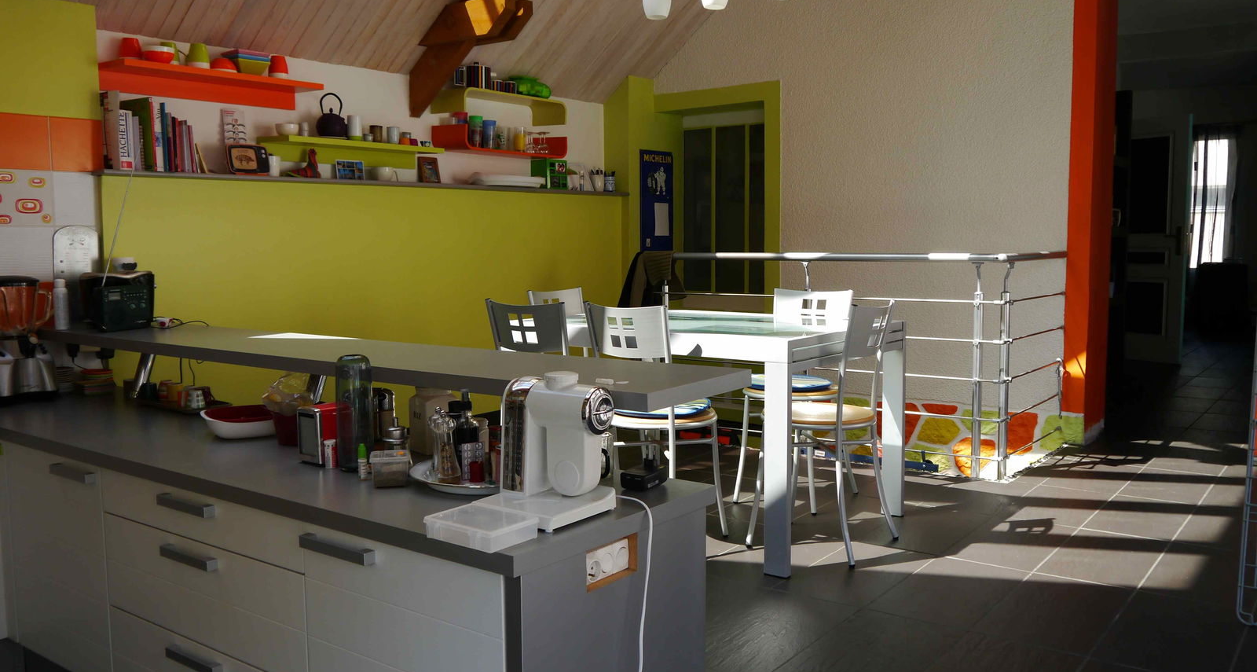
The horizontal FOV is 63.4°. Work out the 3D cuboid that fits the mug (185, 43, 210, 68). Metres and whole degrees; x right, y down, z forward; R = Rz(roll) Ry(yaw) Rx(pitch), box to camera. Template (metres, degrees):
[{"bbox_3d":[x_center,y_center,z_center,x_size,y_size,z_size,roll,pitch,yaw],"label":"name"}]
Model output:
[{"bbox_3d":[-1.750,-1.133,4.135,0.108,0.110,0.092,4,7,37],"label":"mug"}]

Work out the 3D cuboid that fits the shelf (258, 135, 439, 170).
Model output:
[{"bbox_3d":[-1.309,-0.882,4.908,0.245,0.090,0.884,3,7,40],"label":"shelf"}]

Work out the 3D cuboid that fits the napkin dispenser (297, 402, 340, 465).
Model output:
[{"bbox_3d":[-0.755,0.245,2.547,0.098,0.135,0.094,4,7,39],"label":"napkin dispenser"}]

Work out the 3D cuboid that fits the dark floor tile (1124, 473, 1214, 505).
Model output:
[{"bbox_3d":[2.336,0.650,4.386,0.297,0.012,0.608,3,6,37],"label":"dark floor tile"}]

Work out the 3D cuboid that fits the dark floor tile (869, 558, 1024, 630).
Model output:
[{"bbox_3d":[0.989,0.779,3.101,0.297,0.012,0.608,3,6,37],"label":"dark floor tile"}]

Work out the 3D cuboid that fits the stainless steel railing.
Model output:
[{"bbox_3d":[1.227,0.061,5.414,1.881,1.011,1.053,3,6,37],"label":"stainless steel railing"}]

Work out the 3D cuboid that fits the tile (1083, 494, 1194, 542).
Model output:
[{"bbox_3d":[1.968,0.697,3.897,0.297,0.012,0.608,3,6,37],"label":"tile"}]

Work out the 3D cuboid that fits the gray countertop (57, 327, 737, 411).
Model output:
[{"bbox_3d":[-0.937,0.049,3.085,2.765,0.038,0.435,4,7,37],"label":"gray countertop"}]

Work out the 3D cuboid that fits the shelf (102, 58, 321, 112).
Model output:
[{"bbox_3d":[-1.759,-1.067,4.363,0.245,0.099,0.880,3,7,40],"label":"shelf"}]

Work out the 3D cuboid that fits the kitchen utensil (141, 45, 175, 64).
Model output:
[{"bbox_3d":[-1.843,-1.099,3.992,0.130,0.076,0.130,4,7,37],"label":"kitchen utensil"}]

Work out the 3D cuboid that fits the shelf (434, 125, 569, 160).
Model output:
[{"bbox_3d":[-0.693,-1.057,5.611,0.260,0.127,0.750,3,7,40],"label":"shelf"}]

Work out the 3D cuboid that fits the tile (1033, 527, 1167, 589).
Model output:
[{"bbox_3d":[1.565,0.727,3.334,0.298,0.010,0.600,3,6,37],"label":"tile"}]

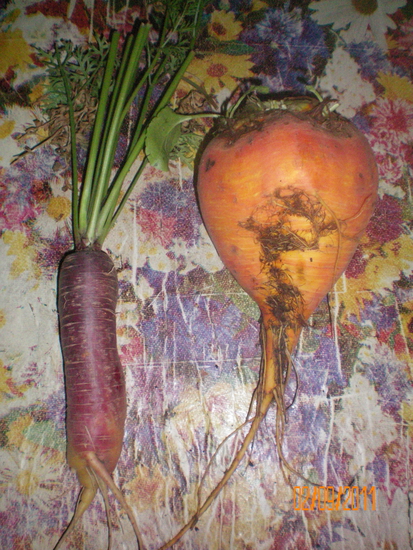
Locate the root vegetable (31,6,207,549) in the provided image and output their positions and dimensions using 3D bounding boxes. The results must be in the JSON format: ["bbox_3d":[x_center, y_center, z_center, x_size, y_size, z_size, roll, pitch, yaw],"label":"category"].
[{"bbox_3d":[-0.070,-0.021,0.393,0.118,0.043,0.375,4,77,1],"label":"root vegetable"}]

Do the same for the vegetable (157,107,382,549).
[{"bbox_3d":[0.039,0.024,0.352,0.116,0.104,0.275,5,77,2],"label":"vegetable"}]

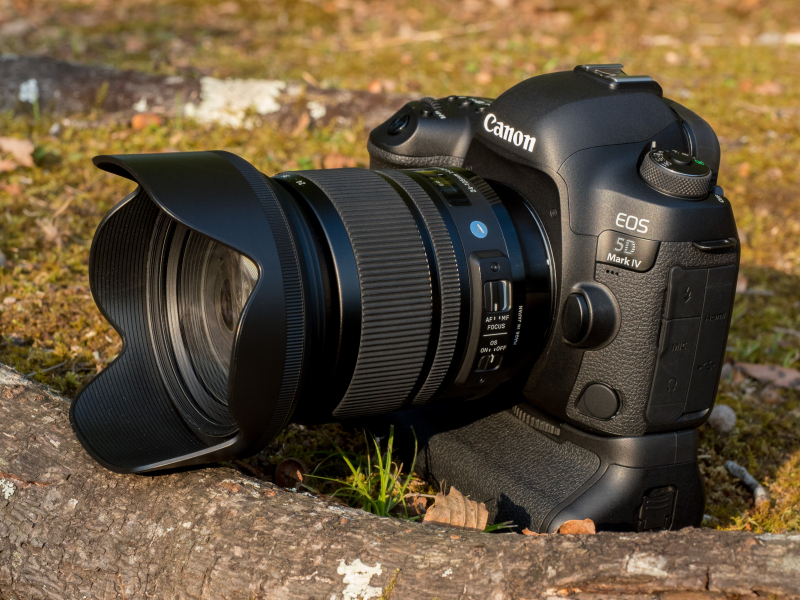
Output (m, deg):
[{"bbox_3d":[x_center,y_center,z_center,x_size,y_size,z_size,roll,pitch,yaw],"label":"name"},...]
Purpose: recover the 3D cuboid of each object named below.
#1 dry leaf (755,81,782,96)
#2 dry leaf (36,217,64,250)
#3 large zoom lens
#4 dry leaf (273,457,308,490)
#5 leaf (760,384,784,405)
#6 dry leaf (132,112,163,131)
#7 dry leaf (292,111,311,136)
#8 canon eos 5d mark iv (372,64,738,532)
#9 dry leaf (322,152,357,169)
[{"bbox_3d":[0.286,-0.164,1.433,0.021,0.009,0.015,3,19,0],"label":"dry leaf"},{"bbox_3d":[-0.186,-0.035,0.985,0.016,0.012,0.018,3,19,0],"label":"dry leaf"},{"bbox_3d":[-0.027,0.000,0.636,0.150,0.108,0.108,-5,23,-34],"label":"large zoom lens"},{"bbox_3d":[-0.041,0.065,0.695,0.013,0.011,0.011,3,19,0],"label":"dry leaf"},{"bbox_3d":[0.164,0.042,0.815,0.011,0.008,0.011,3,19,0],"label":"leaf"},{"bbox_3d":[-0.168,-0.118,1.224,0.021,0.010,0.014,3,19,0],"label":"dry leaf"},{"bbox_3d":[-0.065,-0.117,1.224,0.011,0.014,0.012,3,19,0],"label":"dry leaf"},{"bbox_3d":[0.057,-0.007,0.704,0.086,0.164,0.151,-5,23,-34],"label":"canon eos 5d mark iv"},{"bbox_3d":[-0.038,-0.087,1.160,0.022,0.009,0.017,3,19,0],"label":"dry leaf"}]

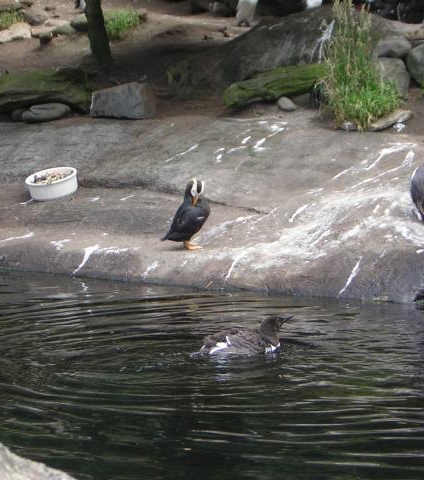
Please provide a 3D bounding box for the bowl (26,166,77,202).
[{"bbox_3d":[-0.794,-0.280,9.900,0.260,0.087,0.260,-8,19,2],"label":"bowl"}]

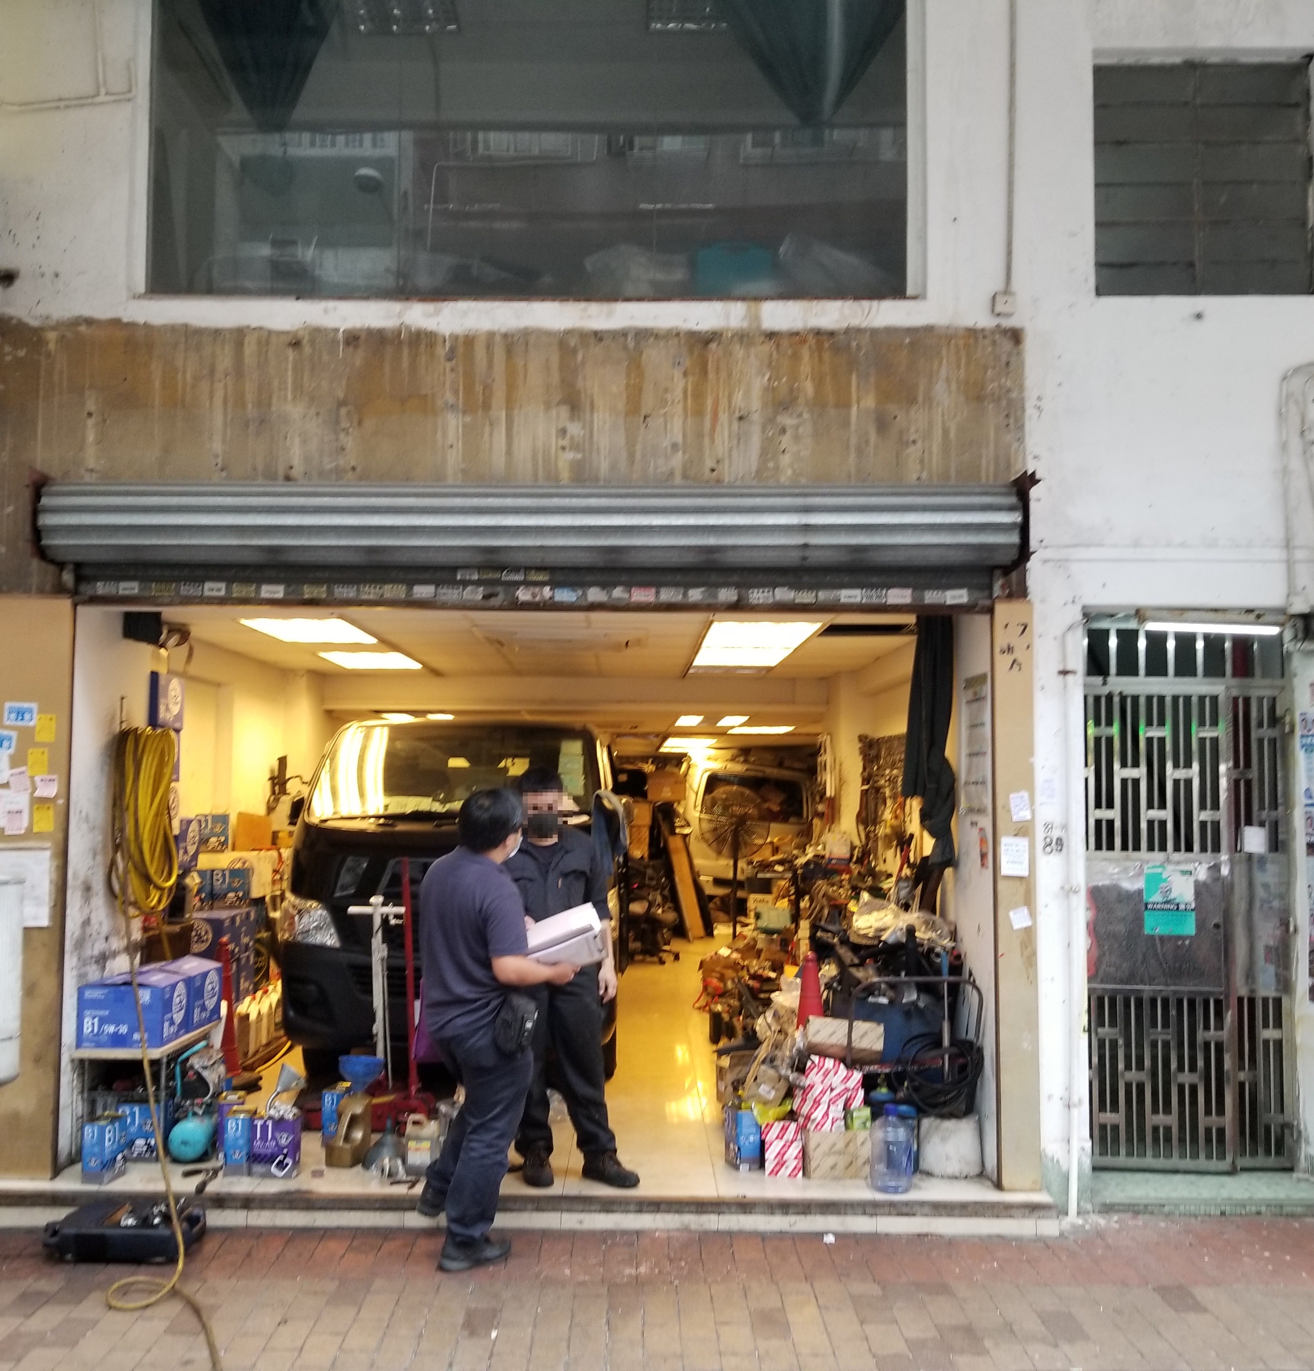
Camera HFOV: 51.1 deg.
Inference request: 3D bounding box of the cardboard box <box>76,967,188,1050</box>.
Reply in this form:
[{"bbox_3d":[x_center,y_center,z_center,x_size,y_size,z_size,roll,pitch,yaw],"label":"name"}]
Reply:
[{"bbox_3d":[-2.156,1.347,5.676,0.345,0.238,0.300,0,-3,0],"label":"cardboard box"}]

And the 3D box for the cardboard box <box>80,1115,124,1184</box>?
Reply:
[{"bbox_3d":[-2.147,1.802,5.359,0.098,0.240,0.165,0,-3,8],"label":"cardboard box"}]

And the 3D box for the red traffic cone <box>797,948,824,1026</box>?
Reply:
[{"bbox_3d":[0.742,1.644,6.604,0.370,0.740,0.370,0,-3,0],"label":"red traffic cone"}]

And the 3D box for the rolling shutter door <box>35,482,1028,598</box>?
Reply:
[{"bbox_3d":[-0.473,-0.549,5.200,3.720,0.440,0.330,0,-4,2],"label":"rolling shutter door"}]

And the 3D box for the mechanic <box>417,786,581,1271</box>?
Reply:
[{"bbox_3d":[-0.606,1.233,5.060,0.500,1.700,0.480,3,-5,-30],"label":"mechanic"}]

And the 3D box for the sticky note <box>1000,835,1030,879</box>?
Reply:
[{"bbox_3d":[1.397,0.667,5.351,0.107,0.152,0.004,0,-3,0],"label":"sticky note"}]

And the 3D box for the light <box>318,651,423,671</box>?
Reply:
[{"bbox_3d":[-1.704,-0.179,8.271,0.500,0.070,1.200,0,-4,-1],"label":"light"}]

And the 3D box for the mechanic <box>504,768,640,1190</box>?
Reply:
[{"bbox_3d":[-0.371,1.140,5.458,0.500,1.650,0.380,0,-4,6],"label":"mechanic"}]

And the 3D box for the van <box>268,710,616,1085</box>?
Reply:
[{"bbox_3d":[-1.024,1.199,8.683,1.700,1.980,4.690,0,-4,-1],"label":"van"}]

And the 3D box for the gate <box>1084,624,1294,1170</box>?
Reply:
[{"bbox_3d":[2.258,0.897,5.862,0.920,2.315,0.060,0,-3,0],"label":"gate"}]

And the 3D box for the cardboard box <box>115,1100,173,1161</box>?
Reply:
[{"bbox_3d":[-2.107,1.818,5.628,0.165,0.240,0.100,1,-3,-3],"label":"cardboard box"}]

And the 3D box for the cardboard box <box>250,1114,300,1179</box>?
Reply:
[{"bbox_3d":[-1.492,1.815,5.422,0.185,0.230,0.100,0,-3,0],"label":"cardboard box"}]

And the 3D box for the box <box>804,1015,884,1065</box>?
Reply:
[{"bbox_3d":[0.785,1.481,5.768,0.320,0.130,0.130,6,-41,1],"label":"box"}]

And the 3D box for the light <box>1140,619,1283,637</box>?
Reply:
[{"bbox_3d":[2.214,-0.228,5.480,0.590,0.055,0.060,0,-4,2],"label":"light"}]

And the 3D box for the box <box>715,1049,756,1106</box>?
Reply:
[{"bbox_3d":[0.410,1.950,6.849,0.270,0.240,0.300,0,-4,2],"label":"box"}]

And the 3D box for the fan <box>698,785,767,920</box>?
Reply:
[{"bbox_3d":[0.618,1.529,10.925,0.569,1.474,0.460,0,-3,0],"label":"fan"}]

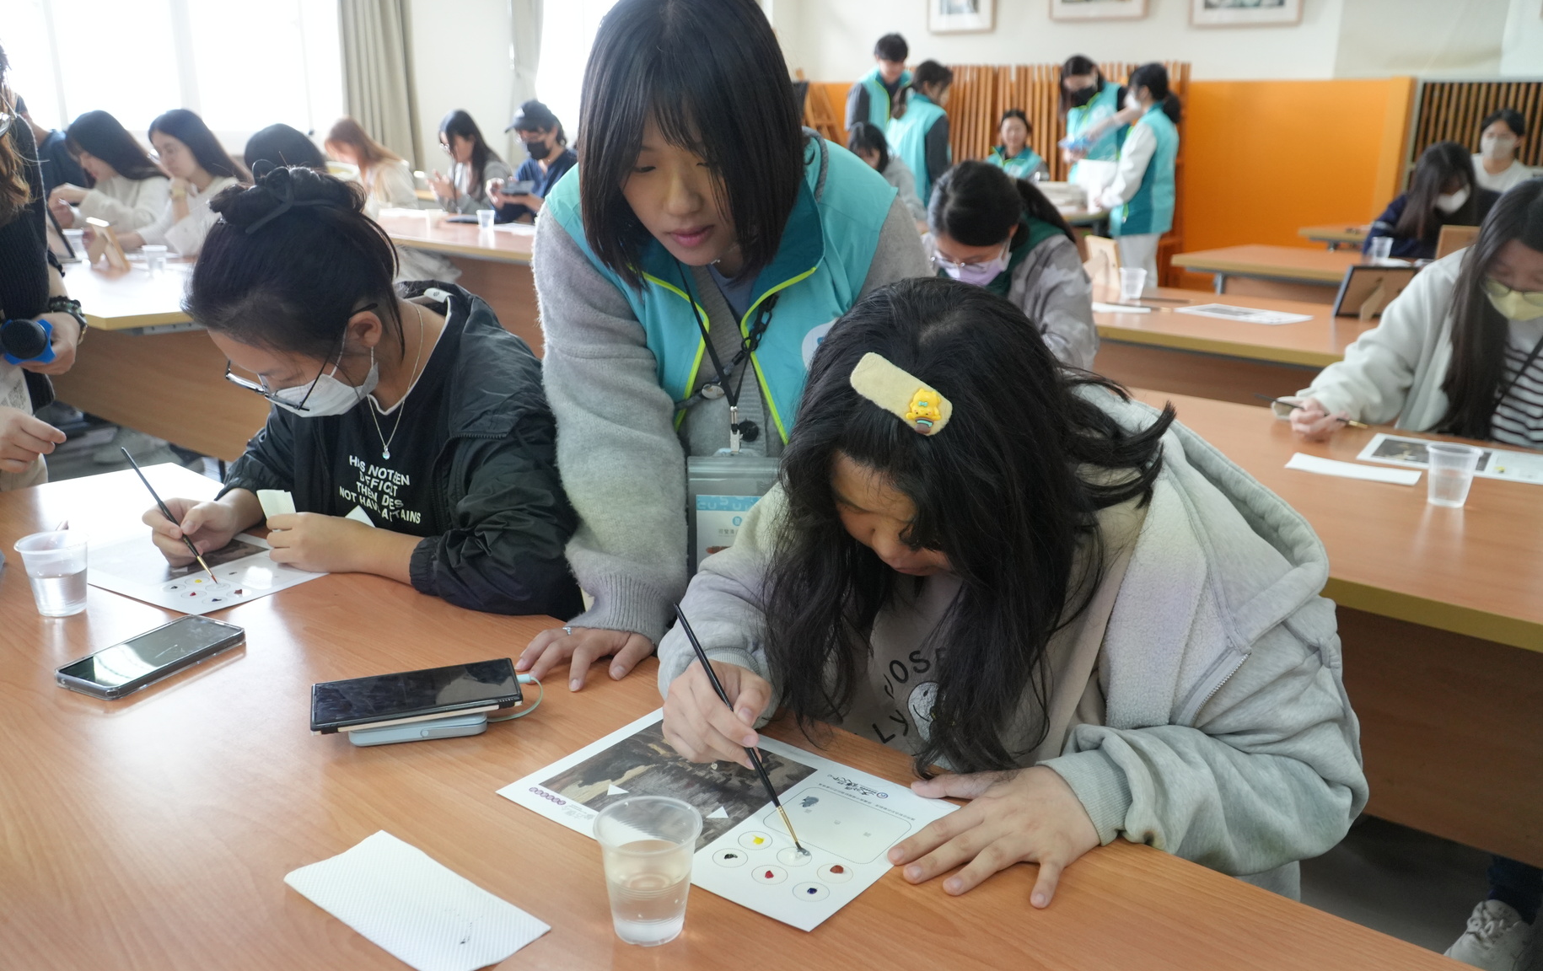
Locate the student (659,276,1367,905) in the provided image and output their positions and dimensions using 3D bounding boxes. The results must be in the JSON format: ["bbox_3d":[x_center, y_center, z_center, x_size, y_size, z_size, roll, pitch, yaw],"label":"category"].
[{"bbox_3d":[0.244,0.362,1.122,0.580,1.120,0.620,13,22,34],"label":"student"}]

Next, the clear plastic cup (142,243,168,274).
[{"bbox_3d":[-1.949,-0.716,3.668,0.071,0.077,0.071,14,22,35],"label":"clear plastic cup"}]

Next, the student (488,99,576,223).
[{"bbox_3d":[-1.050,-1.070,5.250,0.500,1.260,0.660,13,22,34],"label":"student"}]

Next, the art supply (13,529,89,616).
[{"bbox_3d":[-0.768,0.097,1.249,0.071,0.077,0.071,0,18,0],"label":"art supply"}]

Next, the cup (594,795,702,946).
[{"bbox_3d":[-0.081,0.257,0.763,0.070,0.076,0.070,1,18,0],"label":"cup"}]

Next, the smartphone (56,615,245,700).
[{"bbox_3d":[-0.610,0.168,1.151,0.080,0.011,0.155,10,20,28],"label":"smartphone"}]

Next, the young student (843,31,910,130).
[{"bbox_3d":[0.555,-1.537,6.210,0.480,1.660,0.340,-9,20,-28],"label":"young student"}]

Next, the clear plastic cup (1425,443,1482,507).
[{"bbox_3d":[0.962,-0.013,1.638,0.071,0.077,0.071,0,18,0],"label":"clear plastic cup"}]

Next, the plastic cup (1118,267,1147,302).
[{"bbox_3d":[1.078,-0.600,3.450,0.073,0.079,0.073,0,17,0],"label":"plastic cup"}]

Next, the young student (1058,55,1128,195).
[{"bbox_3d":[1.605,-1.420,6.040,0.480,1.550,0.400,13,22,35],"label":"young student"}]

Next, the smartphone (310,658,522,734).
[{"bbox_3d":[-0.303,0.183,0.992,0.167,0.011,0.080,-5,19,-19],"label":"smartphone"}]

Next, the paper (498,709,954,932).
[{"bbox_3d":[-0.034,0.249,0.920,0.295,0.003,0.205,13,22,34],"label":"paper"}]

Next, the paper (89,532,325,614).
[{"bbox_3d":[-0.697,0.095,1.362,0.295,0.003,0.207,9,20,24],"label":"paper"}]

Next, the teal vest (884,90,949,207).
[{"bbox_3d":[0.785,-1.747,6.216,0.420,0.680,0.270,14,22,35],"label":"teal vest"}]

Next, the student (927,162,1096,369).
[{"bbox_3d":[0.524,-0.144,2.641,0.470,1.180,0.680,14,22,35],"label":"student"}]

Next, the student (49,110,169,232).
[{"bbox_3d":[-2.436,-0.802,4.483,0.470,1.220,0.700,14,22,35],"label":"student"}]

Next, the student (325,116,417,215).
[{"bbox_3d":[-2.006,-1.262,5.957,0.460,1.200,0.700,14,22,35],"label":"student"}]

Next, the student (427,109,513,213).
[{"bbox_3d":[-1.375,-1.116,5.440,0.660,1.230,0.460,-16,24,-41],"label":"student"}]

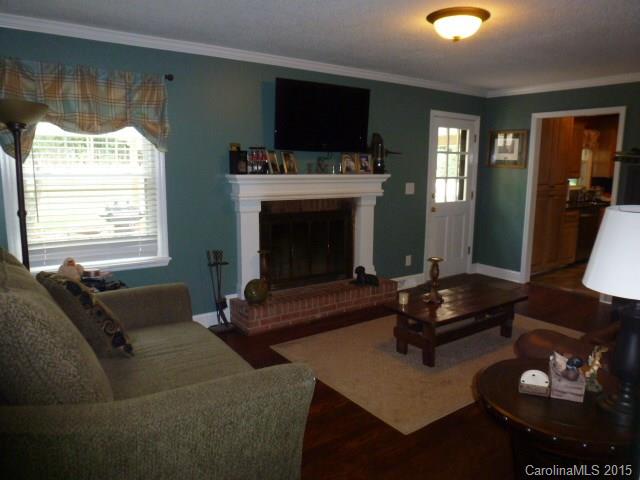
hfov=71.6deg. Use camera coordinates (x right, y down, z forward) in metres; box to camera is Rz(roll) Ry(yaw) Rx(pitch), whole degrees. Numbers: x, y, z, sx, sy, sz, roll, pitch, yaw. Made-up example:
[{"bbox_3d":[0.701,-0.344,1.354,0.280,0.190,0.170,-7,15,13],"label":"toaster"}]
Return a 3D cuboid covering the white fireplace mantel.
[{"bbox_3d":[-0.035,-0.078,4.413,1.790,1.130,0.200,-6,12,-34],"label":"white fireplace mantel"}]

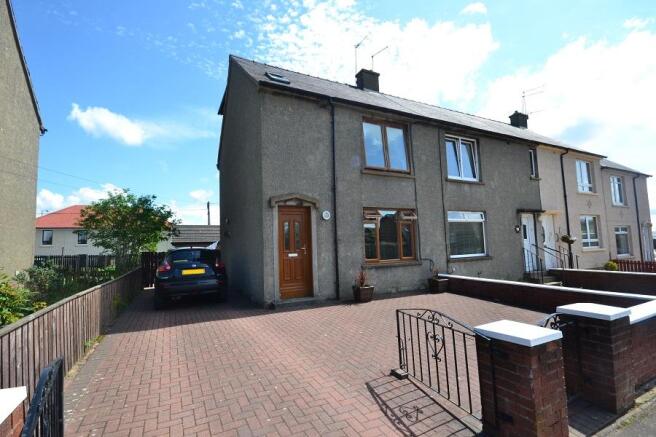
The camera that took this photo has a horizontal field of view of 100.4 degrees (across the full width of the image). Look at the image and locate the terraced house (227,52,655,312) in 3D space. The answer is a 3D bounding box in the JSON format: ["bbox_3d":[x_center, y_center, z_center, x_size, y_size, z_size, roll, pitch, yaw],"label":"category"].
[{"bbox_3d":[7.780,-2.089,16.499,26.000,9.600,8.700,0,-3,-28],"label":"terraced house"}]

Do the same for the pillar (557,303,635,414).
[{"bbox_3d":[2.725,1.367,2.779,0.410,0.910,0.410,0,-3,-28],"label":"pillar"}]

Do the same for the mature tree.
[{"bbox_3d":[-10.056,0.763,13.899,4.200,4.400,4.000,0,-3,-28],"label":"mature tree"}]

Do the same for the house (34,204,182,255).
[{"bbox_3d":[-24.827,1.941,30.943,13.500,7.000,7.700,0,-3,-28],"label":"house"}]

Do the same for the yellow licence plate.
[{"bbox_3d":[-3.465,1.384,7.056,0.520,0.110,0.015,0,-3,-28],"label":"yellow licence plate"}]

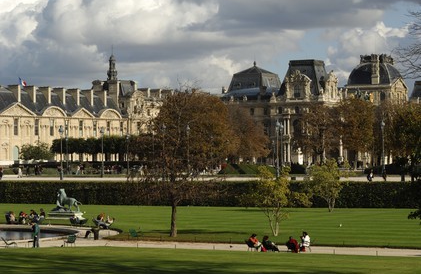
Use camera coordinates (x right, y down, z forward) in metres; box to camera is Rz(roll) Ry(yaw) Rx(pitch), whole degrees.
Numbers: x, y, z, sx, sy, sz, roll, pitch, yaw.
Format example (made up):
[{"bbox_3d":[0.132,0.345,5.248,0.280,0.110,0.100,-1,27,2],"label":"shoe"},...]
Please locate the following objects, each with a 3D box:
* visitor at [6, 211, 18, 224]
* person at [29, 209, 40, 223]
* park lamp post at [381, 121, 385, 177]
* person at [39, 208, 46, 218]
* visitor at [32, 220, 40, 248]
[{"bbox_3d":[-17.710,7.207,109.300,0.850,1.130,0.550,-1,0,21],"label":"visitor"},{"bbox_3d":[-14.058,6.390,98.000,0.900,1.150,0.620,-1,0,25],"label":"person"},{"bbox_3d":[26.056,1.583,185.000,0.600,8.300,0.600,-1,0,0],"label":"park lamp post"},{"bbox_3d":[-14.919,7.013,108.500,0.850,1.280,0.550,-1,0,-21],"label":"person"},{"bbox_3d":[-10.991,6.171,77.500,0.450,1.690,0.520,-1,0,-12],"label":"visitor"}]

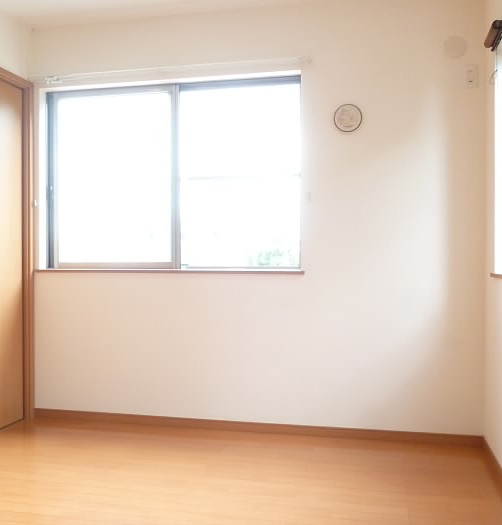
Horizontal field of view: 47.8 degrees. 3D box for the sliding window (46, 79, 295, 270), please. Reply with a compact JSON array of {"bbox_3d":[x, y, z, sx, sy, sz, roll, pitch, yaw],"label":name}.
[{"bbox_3d":[-0.489,-0.505,3.360,1.611,1.108,0.108,0,1,13],"label":"sliding window"}]

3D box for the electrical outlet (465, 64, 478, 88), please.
[{"bbox_3d":[1.138,-0.957,2.911,0.067,0.122,0.013,0,1,13],"label":"electrical outlet"}]

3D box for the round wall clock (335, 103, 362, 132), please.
[{"bbox_3d":[0.522,-0.777,3.041,0.153,0.153,0.029,0,1,13],"label":"round wall clock"}]

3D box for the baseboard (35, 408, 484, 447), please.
[{"bbox_3d":[-0.055,0.926,3.195,2.581,0.061,0.015,0,1,13],"label":"baseboard"}]

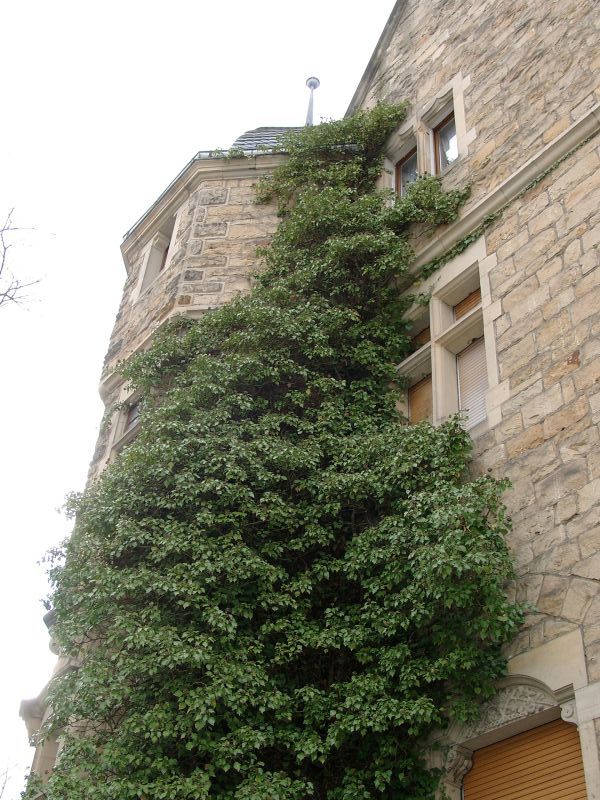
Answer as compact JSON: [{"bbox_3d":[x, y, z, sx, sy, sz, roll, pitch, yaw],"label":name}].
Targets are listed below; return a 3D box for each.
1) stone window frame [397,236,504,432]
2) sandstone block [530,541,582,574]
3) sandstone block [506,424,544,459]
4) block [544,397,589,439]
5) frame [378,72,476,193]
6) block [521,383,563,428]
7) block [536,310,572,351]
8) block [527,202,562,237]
[{"bbox_3d":[1.411,-0.299,10.113,0.300,2.449,1.675,29,-47,-26],"label":"stone window frame"},{"bbox_3d":[1.917,1.227,7.575,0.190,0.254,0.469,29,-47,-26],"label":"sandstone block"},{"bbox_3d":[1.894,0.377,8.459,0.190,0.172,0.384,29,-47,-26],"label":"sandstone block"},{"bbox_3d":[2.149,0.175,8.210,0.190,0.196,0.445,29,-47,-26],"label":"block"},{"bbox_3d":[1.499,-2.887,12.485,0.260,1.654,1.723,29,-47,-26],"label":"frame"},{"bbox_3d":[2.038,0.087,8.494,0.190,0.221,0.426,29,-47,-26],"label":"block"},{"bbox_3d":[2.214,-0.565,8.831,0.190,0.228,0.366,29,-47,-26],"label":"block"},{"bbox_3d":[2.338,-1.632,9.673,0.190,0.210,0.390,29,-47,-26],"label":"block"}]

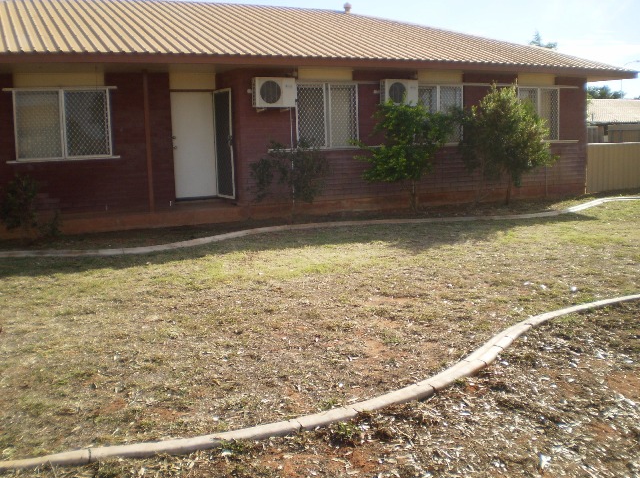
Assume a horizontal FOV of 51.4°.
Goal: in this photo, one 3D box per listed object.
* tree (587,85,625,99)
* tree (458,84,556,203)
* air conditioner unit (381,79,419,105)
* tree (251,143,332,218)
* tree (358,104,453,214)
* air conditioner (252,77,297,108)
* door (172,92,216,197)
[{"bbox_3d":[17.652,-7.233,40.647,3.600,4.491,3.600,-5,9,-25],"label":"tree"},{"bbox_3d":[3.947,-1.987,13.840,2.038,2.497,1.750,-5,9,-25],"label":"tree"},{"bbox_3d":[1.573,-2.898,13.223,0.770,0.530,0.270,-5,9,-25],"label":"air conditioner unit"},{"bbox_3d":[-0.531,-1.048,11.966,1.409,1.400,1.200,-5,9,-25],"label":"tree"},{"bbox_3d":[1.608,-1.579,12.793,1.846,2.108,1.550,-5,9,-25],"label":"tree"},{"bbox_3d":[-0.838,-2.665,12.119,0.780,0.540,0.270,-5,9,-25],"label":"air conditioner"},{"bbox_3d":[-2.448,-1.832,12.943,0.830,2.040,0.050,-5,9,-25],"label":"door"}]

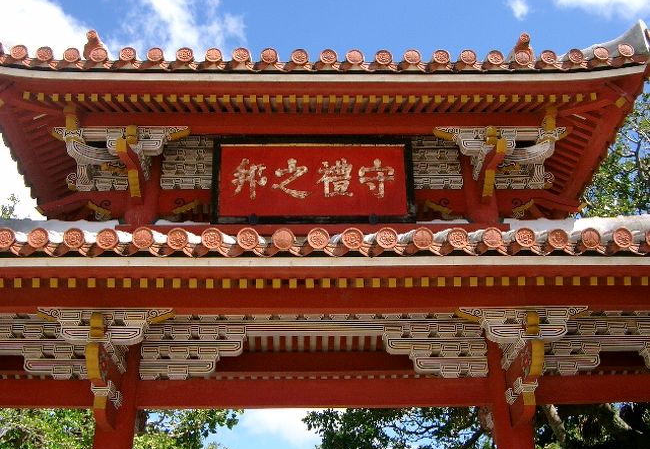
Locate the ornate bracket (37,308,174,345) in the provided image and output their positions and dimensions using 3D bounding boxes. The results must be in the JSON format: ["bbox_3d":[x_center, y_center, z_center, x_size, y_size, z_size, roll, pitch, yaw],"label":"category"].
[{"bbox_3d":[-1.872,0.892,5.945,1.140,0.300,0.200,0,-30,-2],"label":"ornate bracket"}]

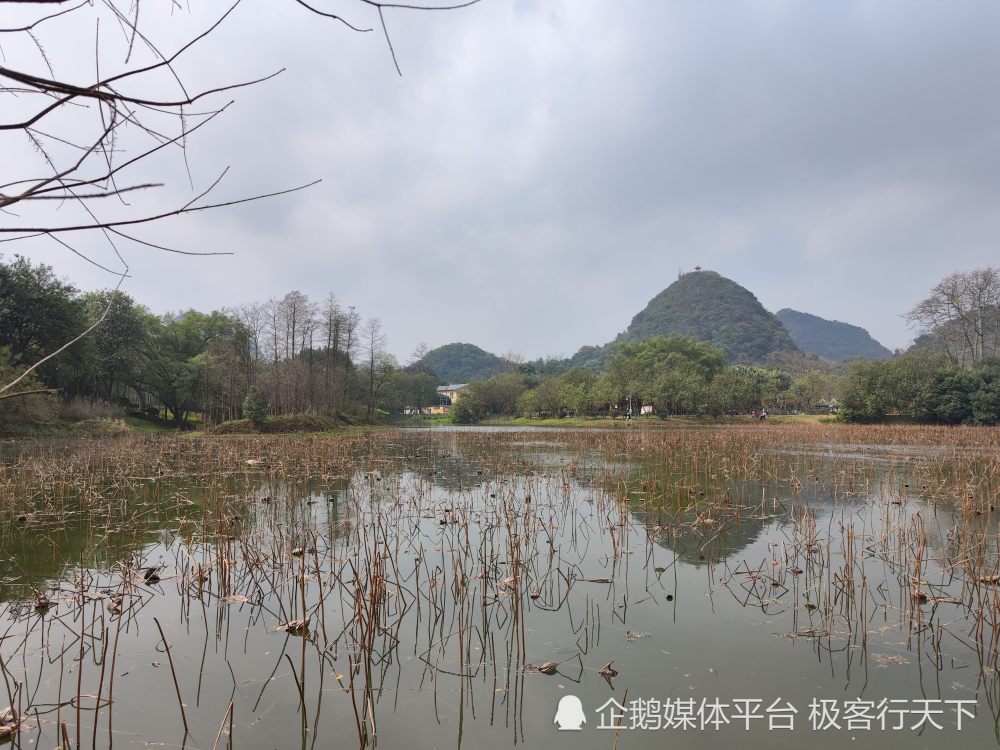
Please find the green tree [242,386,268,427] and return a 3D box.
[{"bbox_3d":[-18.338,2.400,52.000,1.950,3.100,1.950,1,-3,-19],"label":"green tree"}]

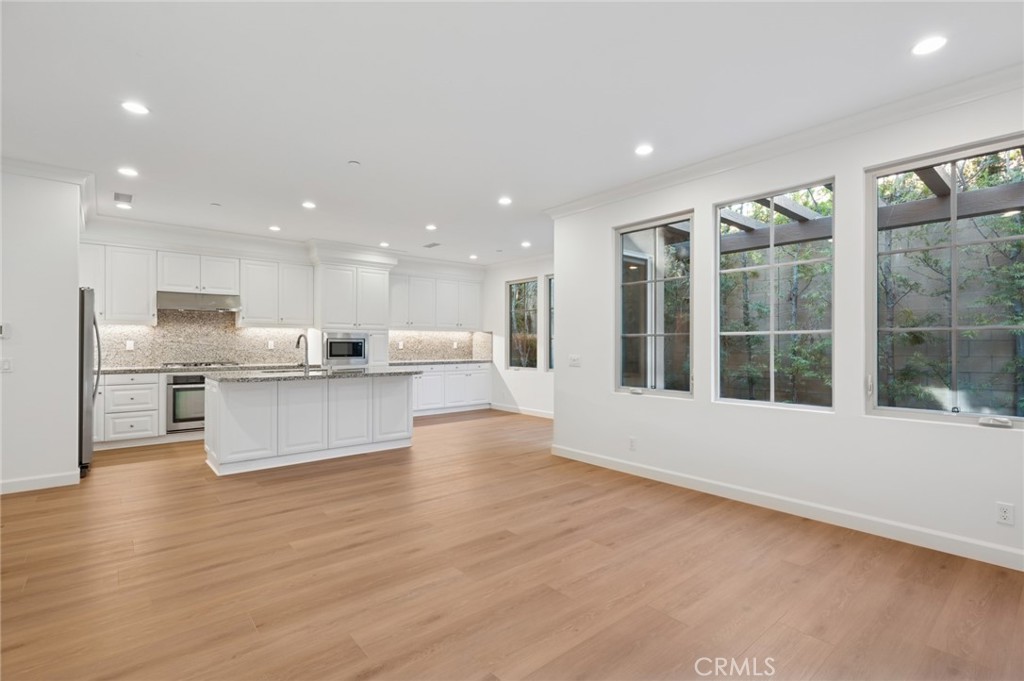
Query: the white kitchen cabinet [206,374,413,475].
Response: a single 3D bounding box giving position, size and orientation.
[{"bbox_3d":[-2.192,0.815,5.176,2.080,0.905,0.900,0,-1,-39],"label":"white kitchen cabinet"}]

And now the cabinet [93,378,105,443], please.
[{"bbox_3d":[-4.974,0.772,5.267,0.420,0.770,0.610,1,-1,-40],"label":"cabinet"}]

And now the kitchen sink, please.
[{"bbox_3d":[-2.492,0.480,5.244,0.720,0.220,0.440,1,-1,-40],"label":"kitchen sink"}]

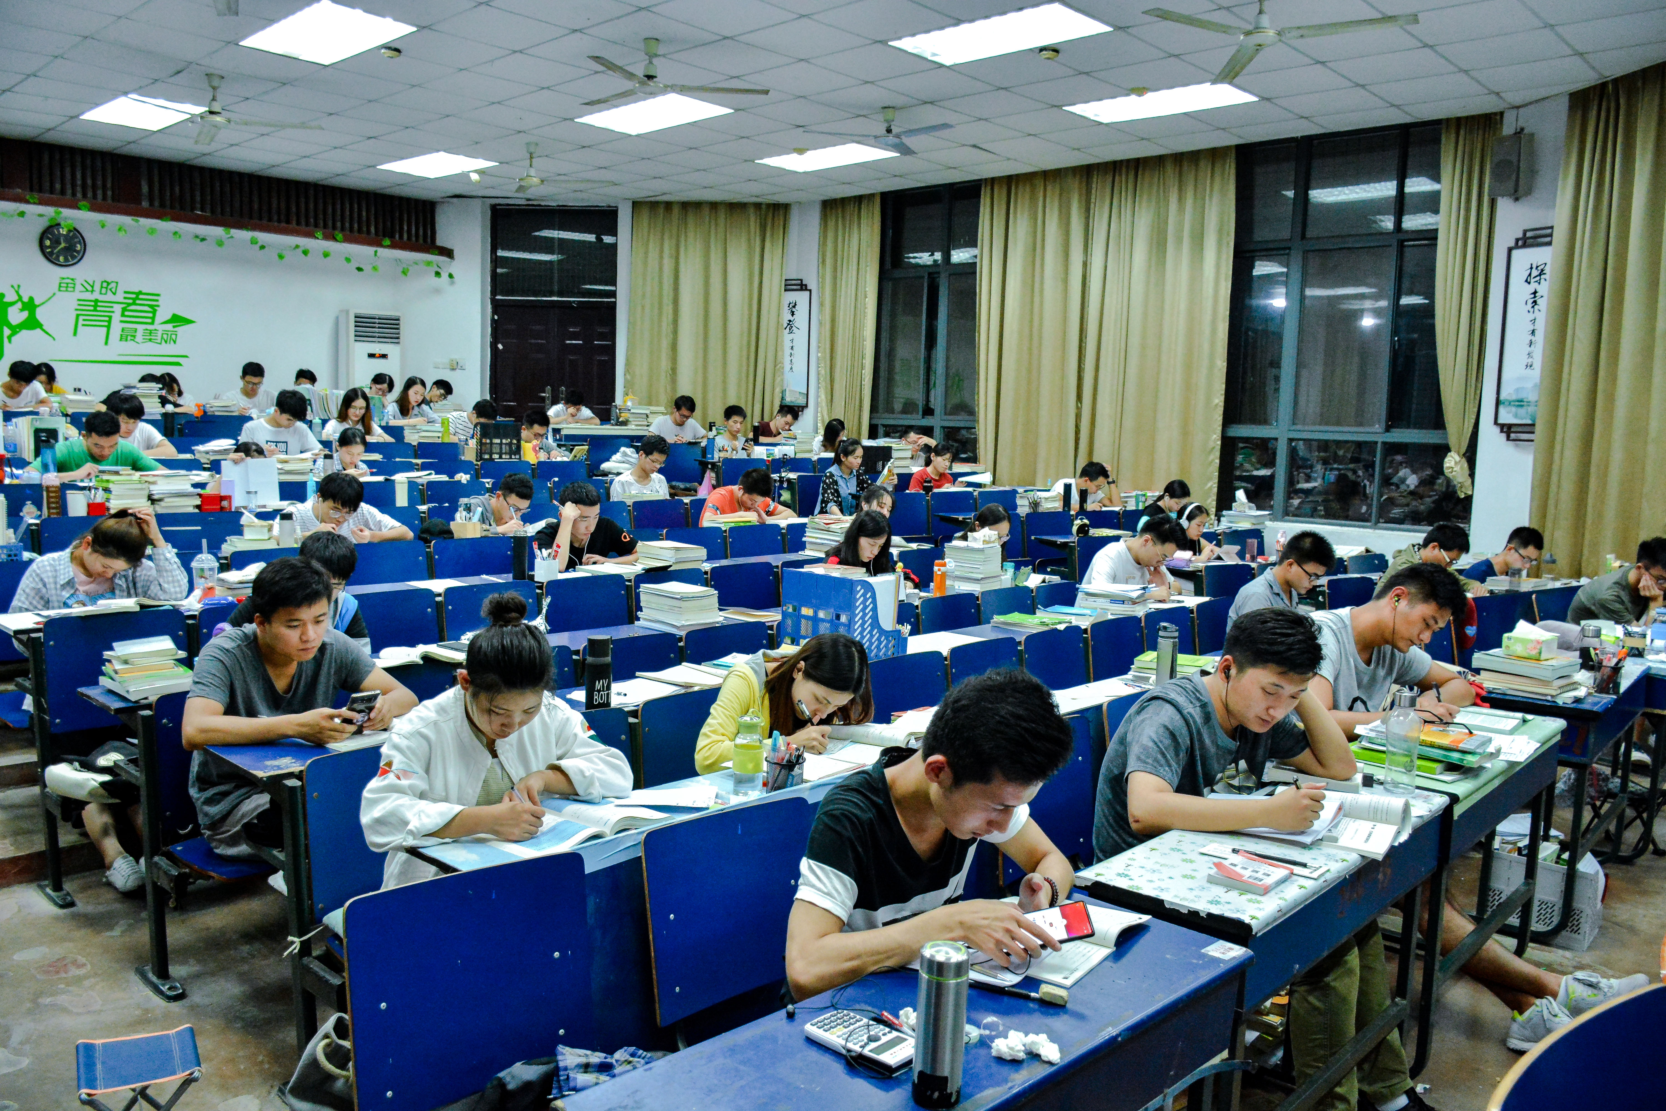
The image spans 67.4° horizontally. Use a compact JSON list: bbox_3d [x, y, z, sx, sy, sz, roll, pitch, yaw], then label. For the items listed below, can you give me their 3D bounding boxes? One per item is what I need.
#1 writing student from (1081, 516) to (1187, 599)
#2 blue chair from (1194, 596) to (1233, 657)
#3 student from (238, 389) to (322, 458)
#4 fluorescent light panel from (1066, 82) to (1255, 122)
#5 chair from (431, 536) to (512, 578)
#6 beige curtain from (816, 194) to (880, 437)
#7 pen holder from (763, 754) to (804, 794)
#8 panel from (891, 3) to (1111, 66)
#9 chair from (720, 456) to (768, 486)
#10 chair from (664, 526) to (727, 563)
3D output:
[{"bbox_3d":[1.484,0.395,6.205,0.700,1.200,0.520,7,9,43],"label":"writing student"},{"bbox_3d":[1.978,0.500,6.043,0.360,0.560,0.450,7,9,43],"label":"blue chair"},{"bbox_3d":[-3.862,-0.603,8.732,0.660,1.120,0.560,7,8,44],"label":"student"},{"bbox_3d":[2.141,-3.004,8.218,1.190,0.060,0.590,7,8,43],"label":"fluorescent light panel"},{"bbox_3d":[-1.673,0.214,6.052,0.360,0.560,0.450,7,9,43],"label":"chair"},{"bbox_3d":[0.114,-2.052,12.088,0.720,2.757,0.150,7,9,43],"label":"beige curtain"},{"bbox_3d":[-0.105,0.495,2.760,0.088,0.092,0.088,1,6,0],"label":"pen holder"},{"bbox_3d":[0.913,-2.897,6.902,1.190,0.090,0.600,7,8,43],"label":"panel"},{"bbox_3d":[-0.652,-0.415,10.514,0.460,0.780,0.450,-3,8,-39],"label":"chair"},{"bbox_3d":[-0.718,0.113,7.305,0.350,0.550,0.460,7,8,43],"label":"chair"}]

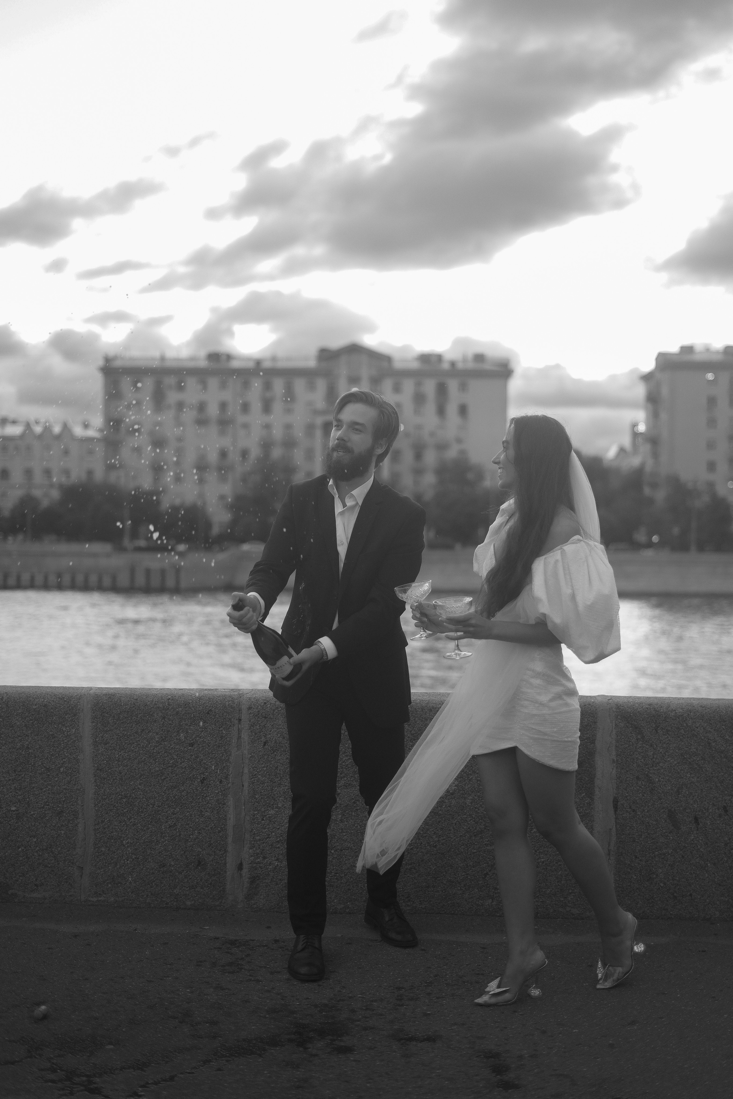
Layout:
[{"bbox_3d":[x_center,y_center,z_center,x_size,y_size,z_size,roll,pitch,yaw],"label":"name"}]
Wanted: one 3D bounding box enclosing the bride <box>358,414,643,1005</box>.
[{"bbox_3d":[0.431,0.452,4.388,0.800,1.685,0.500,1,0,-24],"label":"bride"}]

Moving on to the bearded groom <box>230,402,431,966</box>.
[{"bbox_3d":[-0.070,0.397,4.760,0.530,1.790,0.700,1,0,18],"label":"bearded groom"}]

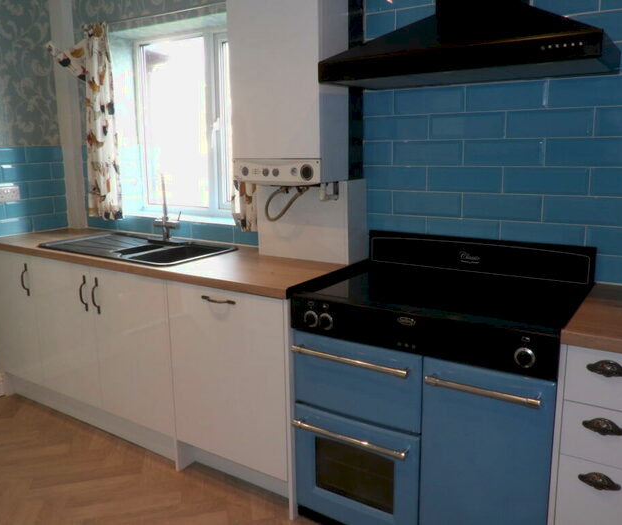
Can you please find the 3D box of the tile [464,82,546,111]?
[{"bbox_3d":[0.717,-0.610,2.090,0.296,0.099,0.010,7,14,32],"label":"tile"}]

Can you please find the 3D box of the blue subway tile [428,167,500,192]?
[{"bbox_3d":[0.602,-0.325,2.226,0.296,0.099,0.010,7,14,32],"label":"blue subway tile"}]

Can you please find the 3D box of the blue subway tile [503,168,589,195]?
[{"bbox_3d":[0.842,-0.293,2.040,0.300,0.100,0.010,6,13,34],"label":"blue subway tile"}]

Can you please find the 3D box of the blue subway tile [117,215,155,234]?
[{"bbox_3d":[-1.040,-0.225,3.378,0.305,0.099,0.010,6,13,34],"label":"blue subway tile"}]

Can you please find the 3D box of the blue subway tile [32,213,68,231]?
[{"bbox_3d":[-1.611,-0.244,3.511,0.010,0.100,0.244,6,13,32],"label":"blue subway tile"}]

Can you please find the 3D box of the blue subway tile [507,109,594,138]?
[{"bbox_3d":[0.851,-0.495,2.025,0.296,0.099,0.010,7,14,32],"label":"blue subway tile"}]

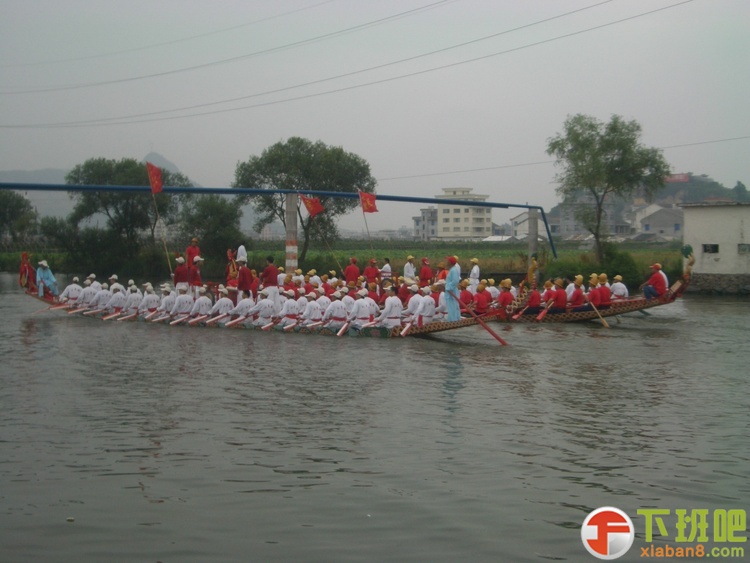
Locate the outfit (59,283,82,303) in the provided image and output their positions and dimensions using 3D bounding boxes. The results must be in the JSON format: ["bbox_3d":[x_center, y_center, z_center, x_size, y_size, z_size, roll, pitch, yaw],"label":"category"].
[{"bbox_3d":[-11.182,0.404,39.000,0.560,0.740,0.600,-2,3,-43],"label":"outfit"}]

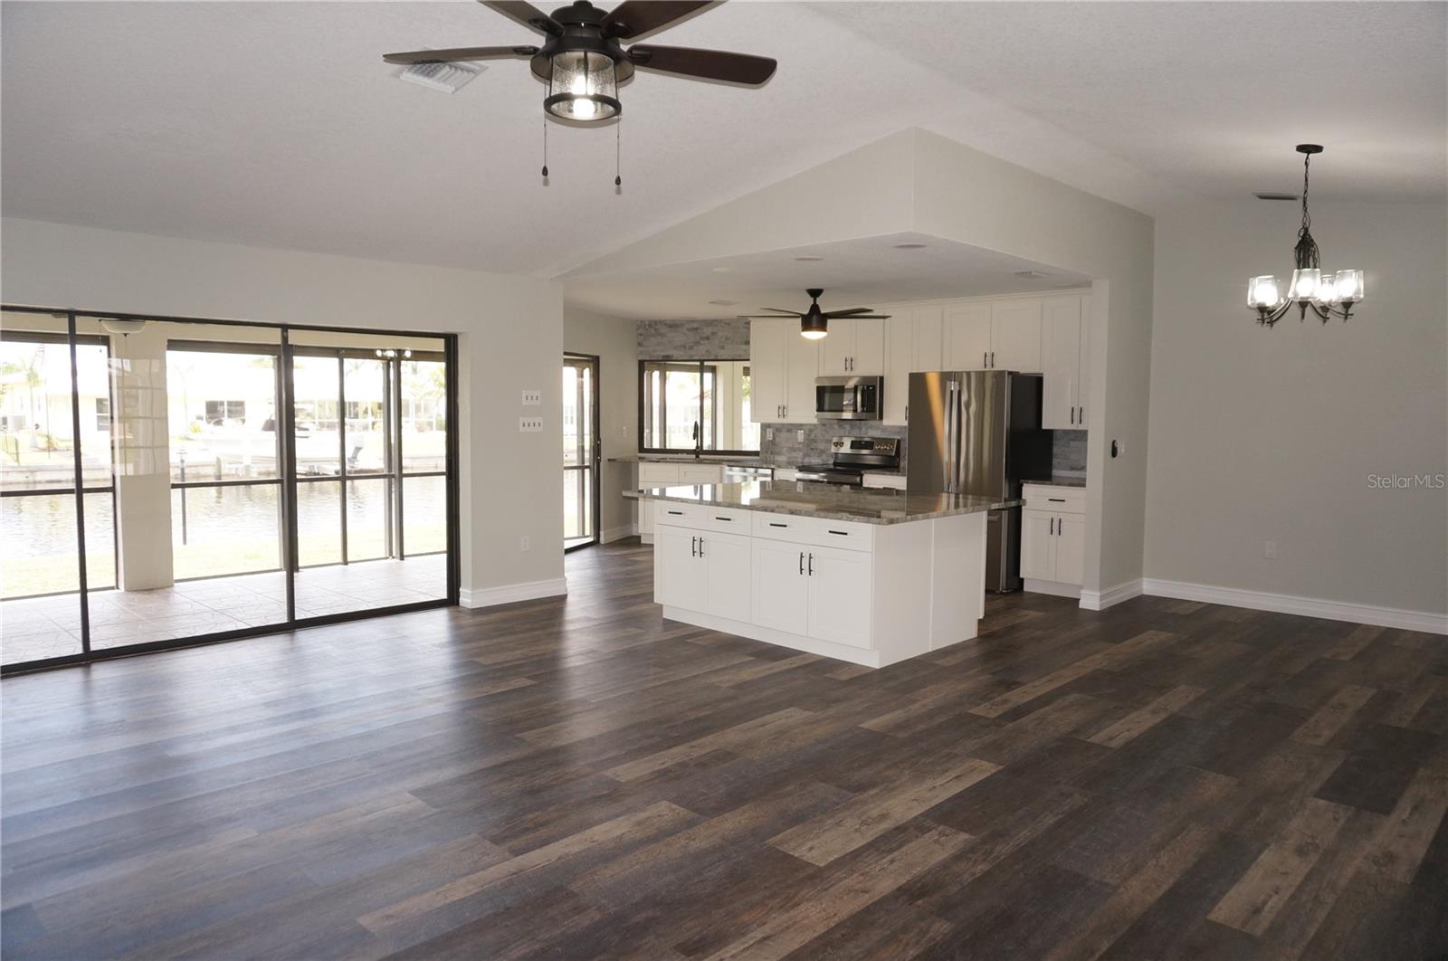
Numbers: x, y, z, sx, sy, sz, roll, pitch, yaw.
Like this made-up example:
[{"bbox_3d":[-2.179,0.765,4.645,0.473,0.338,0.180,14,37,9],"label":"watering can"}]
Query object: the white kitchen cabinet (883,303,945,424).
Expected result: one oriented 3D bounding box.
[{"bbox_3d":[1.831,-1.038,8.872,0.625,1.065,0.346,5,7,44],"label":"white kitchen cabinet"}]

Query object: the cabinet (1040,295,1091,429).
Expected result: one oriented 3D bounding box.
[{"bbox_3d":[2.942,-0.946,7.792,0.600,1.065,0.346,5,7,44],"label":"cabinet"}]

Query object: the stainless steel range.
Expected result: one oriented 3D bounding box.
[{"bbox_3d":[1.193,0.193,9.350,0.767,1.180,0.690,5,7,44],"label":"stainless steel range"}]

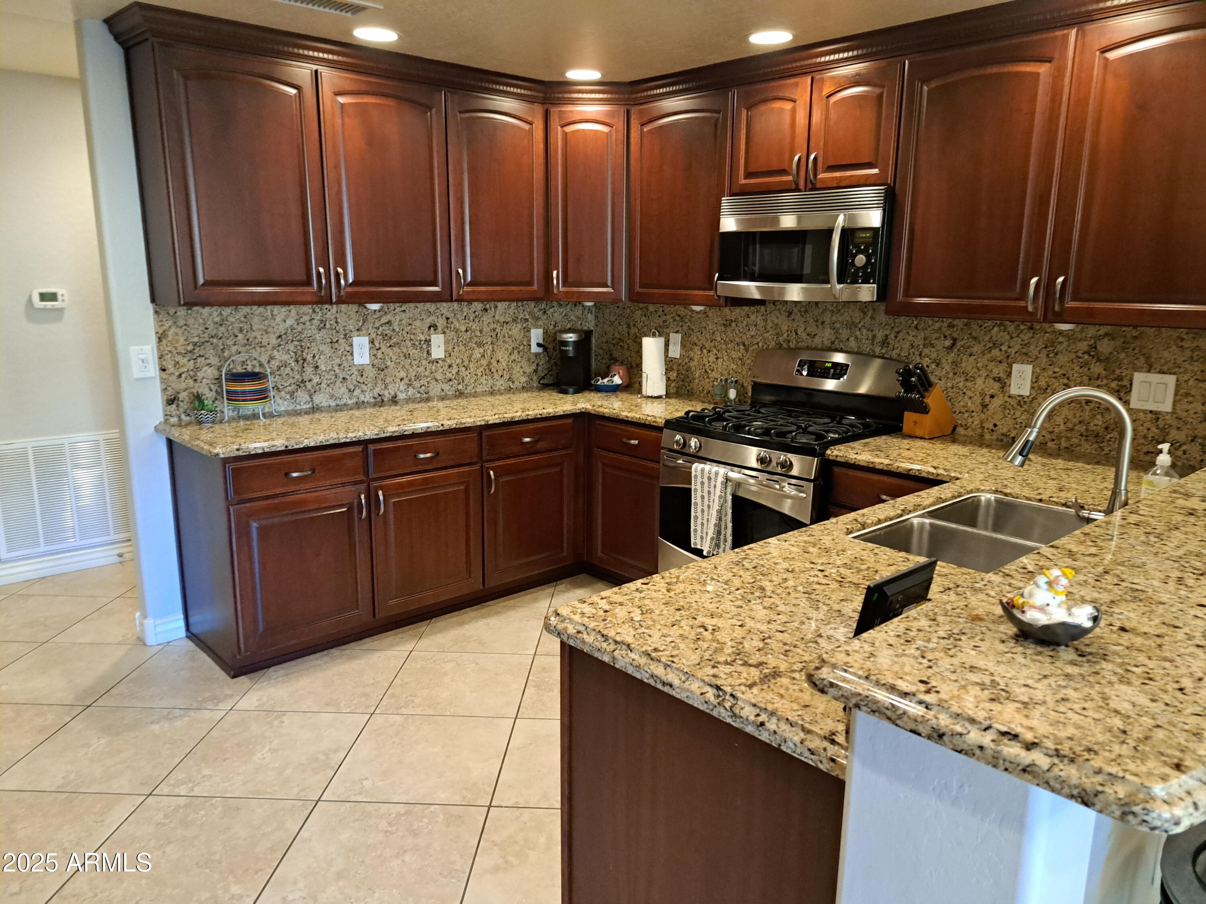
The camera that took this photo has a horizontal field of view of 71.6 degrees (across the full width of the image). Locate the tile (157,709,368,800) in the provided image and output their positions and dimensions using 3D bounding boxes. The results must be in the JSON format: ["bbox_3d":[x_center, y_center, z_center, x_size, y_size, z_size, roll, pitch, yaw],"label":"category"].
[{"bbox_3d":[-1.053,0.955,2.659,0.494,0.010,0.494,1,12,2],"label":"tile"}]

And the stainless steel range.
[{"bbox_3d":[0.740,0.174,3.575,0.703,1.193,0.757,-10,16,-41],"label":"stainless steel range"}]

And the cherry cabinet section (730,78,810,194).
[{"bbox_3d":[0.797,-1.302,3.542,0.315,0.425,0.390,-10,16,-42],"label":"cherry cabinet section"}]

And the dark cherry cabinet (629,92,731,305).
[{"bbox_3d":[0.459,-1.155,3.953,0.327,0.911,0.609,-10,16,-41],"label":"dark cherry cabinet"}]

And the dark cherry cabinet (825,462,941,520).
[{"bbox_3d":[1.235,0.438,3.186,0.584,0.846,0.554,-10,16,-41],"label":"dark cherry cabinet"}]

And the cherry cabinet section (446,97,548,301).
[{"bbox_3d":[-0.585,-1.179,4.000,0.548,0.895,0.315,-10,16,-42],"label":"cherry cabinet section"}]

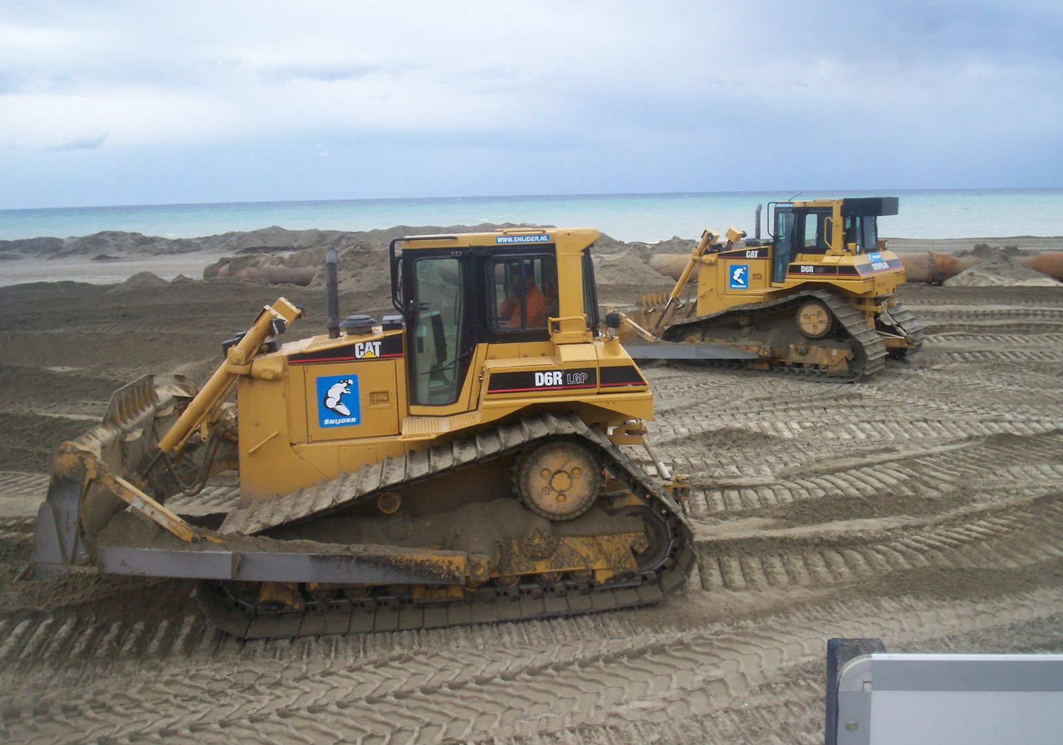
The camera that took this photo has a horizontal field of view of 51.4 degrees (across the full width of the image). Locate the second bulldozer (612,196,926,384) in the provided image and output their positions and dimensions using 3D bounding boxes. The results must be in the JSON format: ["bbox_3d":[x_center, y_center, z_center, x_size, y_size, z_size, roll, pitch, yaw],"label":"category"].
[{"bbox_3d":[4.726,-1.689,21.215,5.500,3.220,4.060,4,10,36],"label":"second bulldozer"}]

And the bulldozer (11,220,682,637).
[{"bbox_3d":[-1.224,0.326,10.340,5.520,3.220,4.060,-3,7,-7],"label":"bulldozer"}]

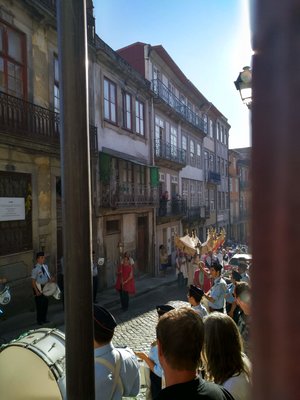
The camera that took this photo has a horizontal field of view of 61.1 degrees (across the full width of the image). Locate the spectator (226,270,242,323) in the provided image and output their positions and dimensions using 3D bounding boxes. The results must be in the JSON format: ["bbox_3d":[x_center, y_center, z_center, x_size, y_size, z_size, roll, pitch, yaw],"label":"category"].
[{"bbox_3d":[1.833,2.396,5.497,0.400,1.720,0.480,-1,0,29],"label":"spectator"}]

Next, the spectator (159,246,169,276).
[{"bbox_3d":[0.700,3.119,12.898,0.340,1.620,0.480,-1,0,29],"label":"spectator"}]

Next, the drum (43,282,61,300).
[{"bbox_3d":[-2.376,2.214,6.150,0.360,0.360,0.240,0,-39,14],"label":"drum"}]

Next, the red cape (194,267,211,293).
[{"bbox_3d":[1.614,2.520,7.699,0.560,0.950,0.360,-1,0,18],"label":"red cape"}]

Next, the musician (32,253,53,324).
[{"bbox_3d":[-2.685,2.196,6.297,0.450,1.790,0.520,-1,0,27],"label":"musician"}]

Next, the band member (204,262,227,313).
[{"bbox_3d":[1.197,2.003,4.547,0.500,1.750,0.500,-1,0,26],"label":"band member"}]

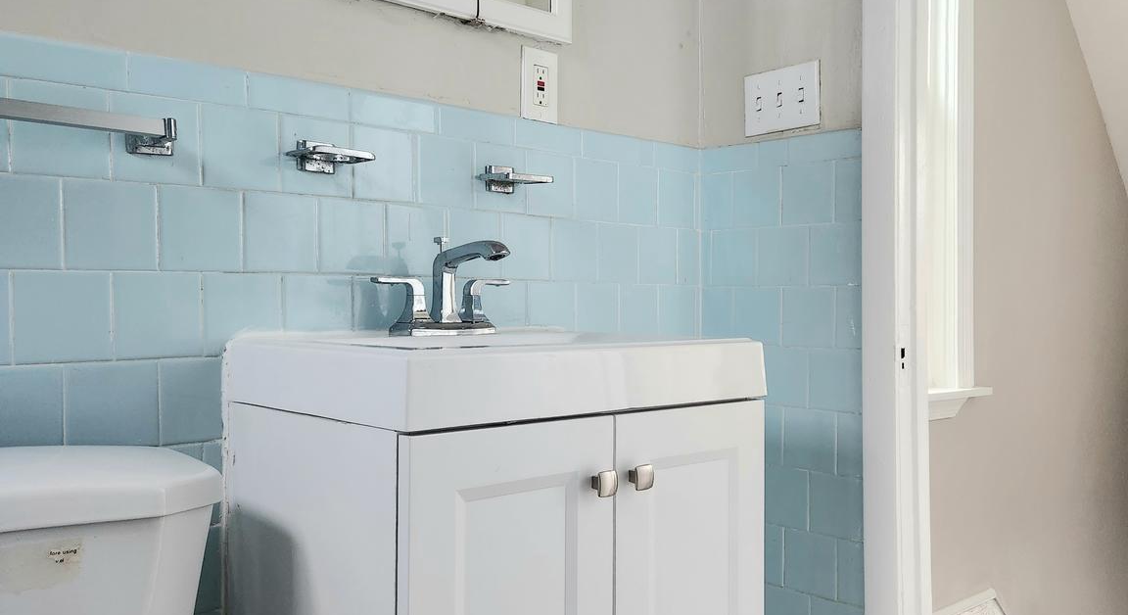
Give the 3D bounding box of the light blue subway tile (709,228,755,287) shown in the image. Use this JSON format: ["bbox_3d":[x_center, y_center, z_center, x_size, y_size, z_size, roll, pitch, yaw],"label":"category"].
[{"bbox_3d":[0.327,-0.094,1.905,0.010,0.108,0.108,0,-1,-43],"label":"light blue subway tile"}]

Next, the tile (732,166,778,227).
[{"bbox_3d":[0.361,-0.203,1.860,0.010,0.107,0.105,0,-1,-43],"label":"tile"}]

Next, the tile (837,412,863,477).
[{"bbox_3d":[0.493,0.235,1.720,0.009,0.108,0.049,0,0,-43],"label":"tile"}]

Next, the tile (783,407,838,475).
[{"bbox_3d":[0.439,0.235,1.778,0.009,0.108,0.108,0,0,-43],"label":"tile"}]

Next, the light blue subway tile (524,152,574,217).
[{"bbox_3d":[-0.025,-0.207,1.688,0.108,0.108,0.009,0,0,-43],"label":"light blue subway tile"}]

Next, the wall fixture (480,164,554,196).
[{"bbox_3d":[-0.078,-0.206,1.578,0.093,0.041,0.085,0,-1,-43],"label":"wall fixture"}]

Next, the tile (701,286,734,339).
[{"bbox_3d":[0.298,0.013,1.923,0.009,0.108,0.084,0,0,-42],"label":"tile"}]

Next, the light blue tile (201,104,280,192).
[{"bbox_3d":[-0.429,-0.209,1.329,0.108,0.108,0.010,0,0,-43],"label":"light blue tile"}]

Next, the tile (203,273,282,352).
[{"bbox_3d":[-0.425,0.011,1.316,0.108,0.108,0.009,0,0,-43],"label":"tile"}]

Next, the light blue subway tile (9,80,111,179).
[{"bbox_3d":[-0.586,-0.204,1.162,0.108,0.108,0.010,0,-1,-43],"label":"light blue subway tile"}]

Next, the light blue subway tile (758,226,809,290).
[{"bbox_3d":[0.401,-0.093,1.813,0.010,0.108,0.108,0,-1,-43],"label":"light blue subway tile"}]

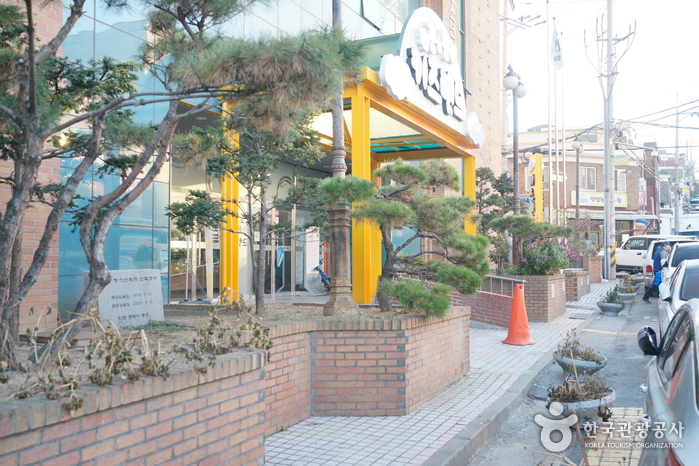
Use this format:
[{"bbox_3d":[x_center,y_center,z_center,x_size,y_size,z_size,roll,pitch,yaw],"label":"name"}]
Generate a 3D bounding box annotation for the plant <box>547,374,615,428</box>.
[{"bbox_3d":[2.210,1.607,6.500,0.660,0.490,0.660,-1,-3,25],"label":"plant"}]

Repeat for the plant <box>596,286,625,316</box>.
[{"bbox_3d":[5.981,1.550,15.600,0.660,0.720,0.660,-1,-3,25],"label":"plant"}]

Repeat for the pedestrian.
[{"bbox_3d":[8.268,1.058,18.300,0.700,1.660,0.520,1,-3,-18],"label":"pedestrian"}]

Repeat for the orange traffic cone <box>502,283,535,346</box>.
[{"bbox_3d":[2.674,1.293,10.750,0.530,0.950,0.530,0,-2,0],"label":"orange traffic cone"}]

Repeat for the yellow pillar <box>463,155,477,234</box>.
[{"bbox_3d":[2.613,-0.122,14.782,0.200,3.190,0.210,-1,-3,25],"label":"yellow pillar"}]

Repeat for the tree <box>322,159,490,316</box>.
[{"bbox_3d":[0.618,0.044,7.500,1.780,1.700,1.500,0,-2,0],"label":"tree"}]

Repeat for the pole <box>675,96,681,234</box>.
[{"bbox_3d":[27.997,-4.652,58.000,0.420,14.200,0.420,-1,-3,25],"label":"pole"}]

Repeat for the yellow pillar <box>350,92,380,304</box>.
[{"bbox_3d":[0.166,-0.362,9.583,0.200,3.140,0.210,-1,-3,25],"label":"yellow pillar"}]

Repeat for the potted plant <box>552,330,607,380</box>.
[{"bbox_3d":[2.759,1.475,8.150,0.660,0.600,0.660,-1,-3,25],"label":"potted plant"}]

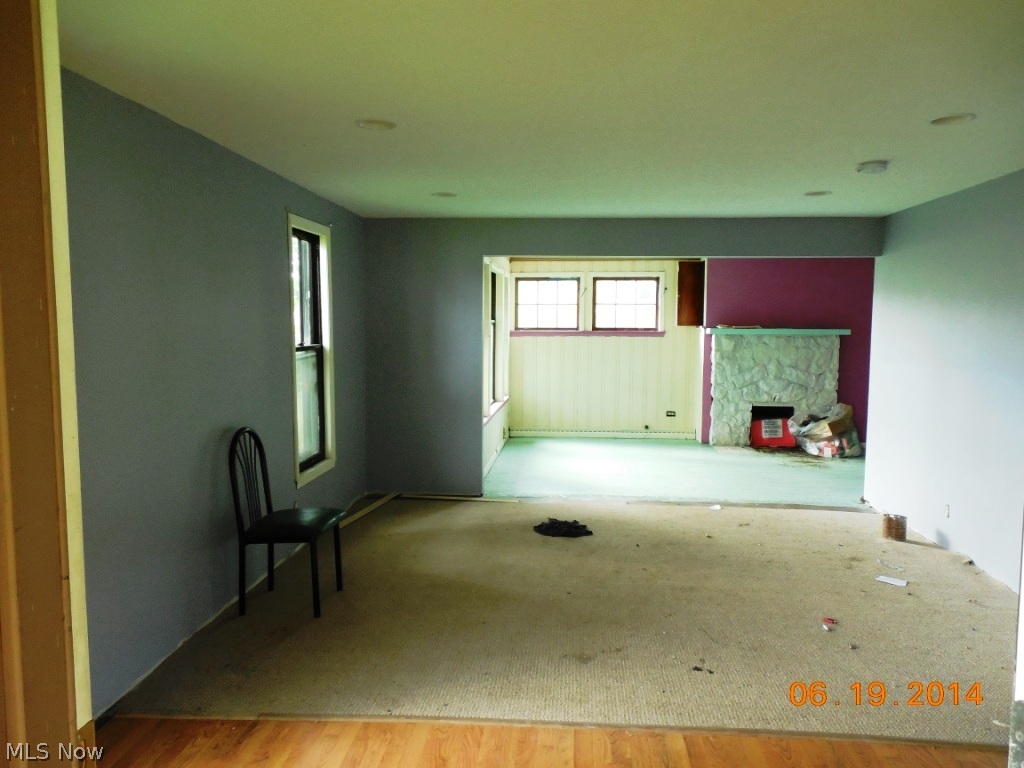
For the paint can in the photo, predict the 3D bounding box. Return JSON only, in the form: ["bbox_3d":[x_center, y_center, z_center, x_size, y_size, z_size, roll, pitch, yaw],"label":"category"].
[{"bbox_3d":[2.772,1.014,5.351,0.166,0.177,0.166,1,5,3],"label":"paint can"}]

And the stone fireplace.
[{"bbox_3d":[3.193,0.052,8.992,1.659,1.425,0.284,1,5,3],"label":"stone fireplace"}]

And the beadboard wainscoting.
[{"bbox_3d":[1.158,-0.439,9.431,2.402,2.307,0.055,1,5,3],"label":"beadboard wainscoting"}]

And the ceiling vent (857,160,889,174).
[{"bbox_3d":[1.967,-1.176,4.041,0.152,0.049,0.152,1,5,3],"label":"ceiling vent"}]

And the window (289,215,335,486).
[{"bbox_3d":[-1.380,-0.241,5.164,0.087,1.778,0.869,1,5,3],"label":"window"}]

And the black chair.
[{"bbox_3d":[-1.204,0.720,4.034,0.537,0.975,0.442,1,5,3],"label":"black chair"}]

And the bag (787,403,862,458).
[{"bbox_3d":[3.618,0.510,8.619,0.806,0.585,0.537,1,5,3],"label":"bag"}]

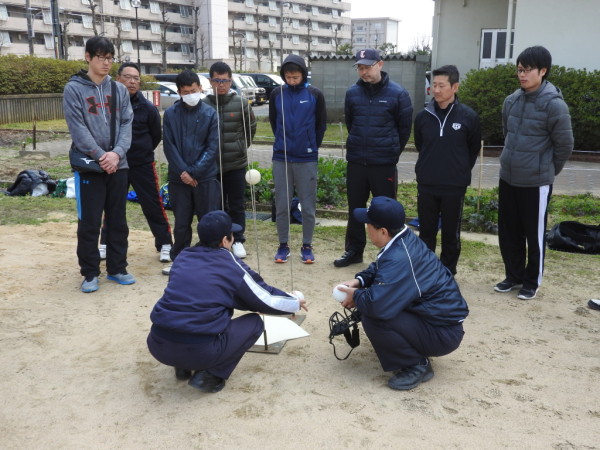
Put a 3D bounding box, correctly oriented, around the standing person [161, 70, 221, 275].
[{"bbox_3d":[-0.916,-0.414,4.911,0.500,1.621,0.380,-2,14,-10],"label":"standing person"}]

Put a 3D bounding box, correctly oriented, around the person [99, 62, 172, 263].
[{"bbox_3d":[-1.477,-0.538,5.269,0.600,1.689,0.400,-4,14,-17],"label":"person"}]

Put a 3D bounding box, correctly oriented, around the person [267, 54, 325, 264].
[{"bbox_3d":[-0.025,-0.537,5.052,0.480,1.690,0.340,1,13,4],"label":"person"}]

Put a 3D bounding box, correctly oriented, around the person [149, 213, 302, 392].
[{"bbox_3d":[-0.372,0.345,3.269,0.900,0.910,0.560,-12,18,-43],"label":"person"}]

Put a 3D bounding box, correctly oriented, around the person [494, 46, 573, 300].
[{"bbox_3d":[1.664,-0.370,4.420,0.400,1.788,0.520,-11,17,-39],"label":"person"}]

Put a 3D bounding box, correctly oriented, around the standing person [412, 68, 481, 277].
[{"bbox_3d":[1.191,-0.416,4.860,0.530,1.668,0.380,9,16,31],"label":"standing person"}]

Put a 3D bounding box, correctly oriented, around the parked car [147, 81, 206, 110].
[{"bbox_3d":[-6.333,-6.160,29.059,4.400,1.470,1.700,5,14,18],"label":"parked car"}]

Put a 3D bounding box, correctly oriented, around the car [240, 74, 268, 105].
[{"bbox_3d":[-3.777,-8.259,37.174,3.400,1.740,1.480,7,15,26],"label":"car"}]

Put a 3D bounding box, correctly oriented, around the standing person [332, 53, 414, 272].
[{"bbox_3d":[0.625,-0.521,4.880,0.550,1.750,0.380,9,16,31],"label":"standing person"}]

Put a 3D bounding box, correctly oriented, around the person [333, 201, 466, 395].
[{"bbox_3d":[0.517,0.315,3.146,0.690,0.920,0.540,3,14,12],"label":"person"}]

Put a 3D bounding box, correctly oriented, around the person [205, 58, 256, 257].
[{"bbox_3d":[-0.683,-0.551,5.330,0.600,1.694,0.380,-2,14,-8],"label":"person"}]

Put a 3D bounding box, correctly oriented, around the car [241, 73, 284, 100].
[{"bbox_3d":[-2.060,-8.795,39.031,4.750,1.880,1.780,7,15,26],"label":"car"}]

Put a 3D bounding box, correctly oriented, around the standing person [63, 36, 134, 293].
[{"bbox_3d":[-1.436,-0.428,4.362,0.510,1.770,0.350,-8,16,-32],"label":"standing person"}]

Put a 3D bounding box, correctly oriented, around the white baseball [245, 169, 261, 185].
[{"bbox_3d":[-0.292,-0.299,3.745,0.097,0.097,0.097,1,13,0],"label":"white baseball"}]

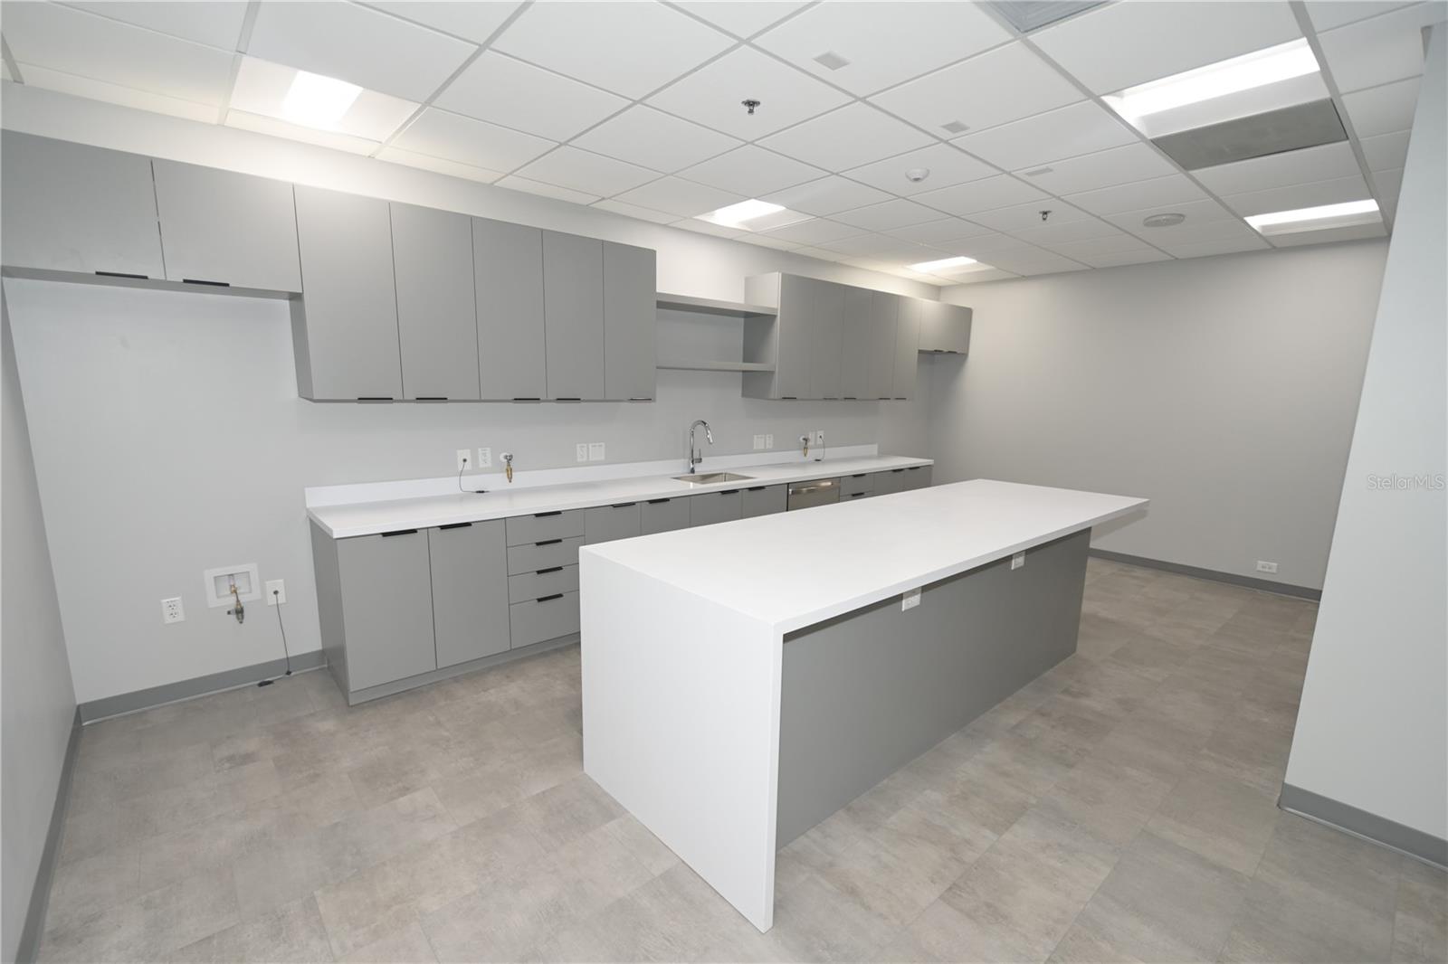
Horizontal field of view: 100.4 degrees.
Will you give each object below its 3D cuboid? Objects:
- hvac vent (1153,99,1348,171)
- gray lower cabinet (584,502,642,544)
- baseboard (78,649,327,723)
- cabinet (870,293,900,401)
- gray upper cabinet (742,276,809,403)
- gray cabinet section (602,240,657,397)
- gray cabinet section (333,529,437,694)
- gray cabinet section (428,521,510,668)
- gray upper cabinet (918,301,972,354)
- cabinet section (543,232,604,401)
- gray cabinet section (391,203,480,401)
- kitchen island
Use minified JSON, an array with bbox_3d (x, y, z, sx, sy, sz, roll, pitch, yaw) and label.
[{"bbox_3d":[2.336,-1.535,2.687,0.601,0.030,0.587,-6,12,-39],"label":"hvac vent"},{"bbox_3d":[-0.845,0.484,3.877,0.381,0.772,0.570,-6,12,-39],"label":"gray lower cabinet"},{"bbox_3d":[-2.474,0.978,2.926,0.907,0.100,0.015,-6,12,-39],"label":"baseboard"},{"bbox_3d":[1.283,-1.211,5.451,0.386,0.908,0.380,-6,12,-39],"label":"cabinet"},{"bbox_3d":[0.434,-1.114,4.750,0.375,0.908,0.380,-6,12,-39],"label":"gray upper cabinet"},{"bbox_3d":[-0.686,-1.001,3.874,0.373,0.917,0.380,-7,12,-40],"label":"gray cabinet section"},{"bbox_3d":[-1.798,0.572,3.097,0.391,0.745,0.580,-7,12,-40],"label":"gray cabinet section"},{"bbox_3d":[-1.499,0.537,3.345,0.387,0.745,0.580,-7,12,-40],"label":"gray cabinet section"},{"bbox_3d":[2.064,-1.528,6.056,0.908,0.445,0.380,-6,12,-39],"label":"gray upper cabinet"},{"bbox_3d":[-0.971,-0.968,3.637,0.371,0.917,0.380,-7,12,-40],"label":"cabinet section"},{"bbox_3d":[-1.544,-0.902,3.162,0.373,0.917,0.380,-7,12,-40],"label":"gray cabinet section"},{"bbox_3d":[0.933,0.620,2.923,2.975,0.914,1.004,-6,12,-39],"label":"kitchen island"}]

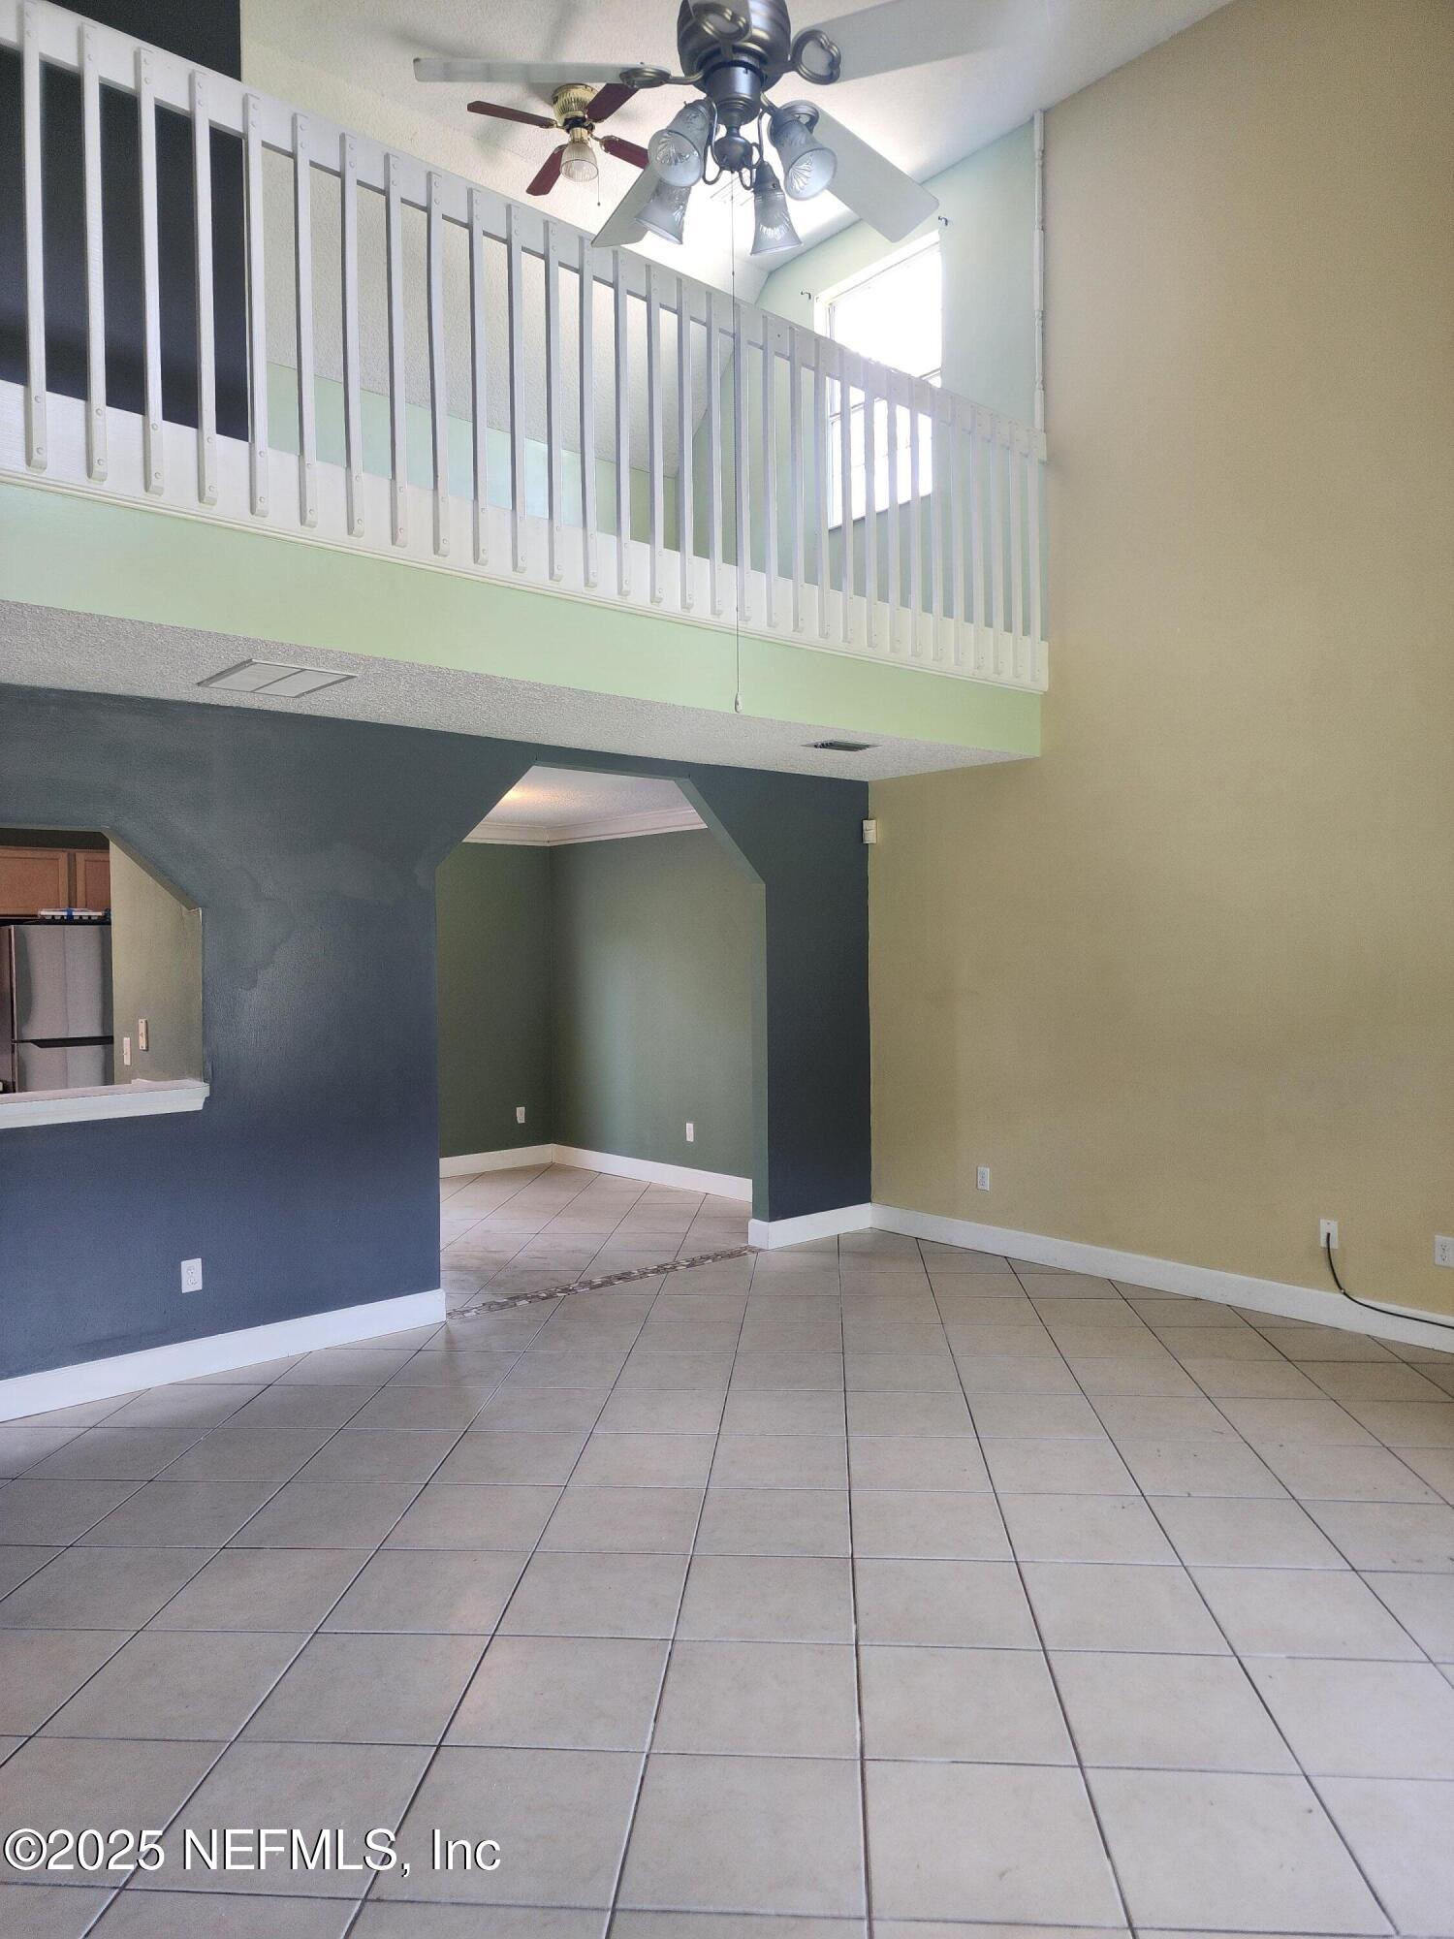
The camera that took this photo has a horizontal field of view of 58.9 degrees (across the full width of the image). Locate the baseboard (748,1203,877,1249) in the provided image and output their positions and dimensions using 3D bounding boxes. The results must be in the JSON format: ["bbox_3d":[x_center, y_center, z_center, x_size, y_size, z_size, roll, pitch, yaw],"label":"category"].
[{"bbox_3d":[0.460,1.357,6.870,0.765,0.135,0.135,-1,1,-40],"label":"baseboard"}]

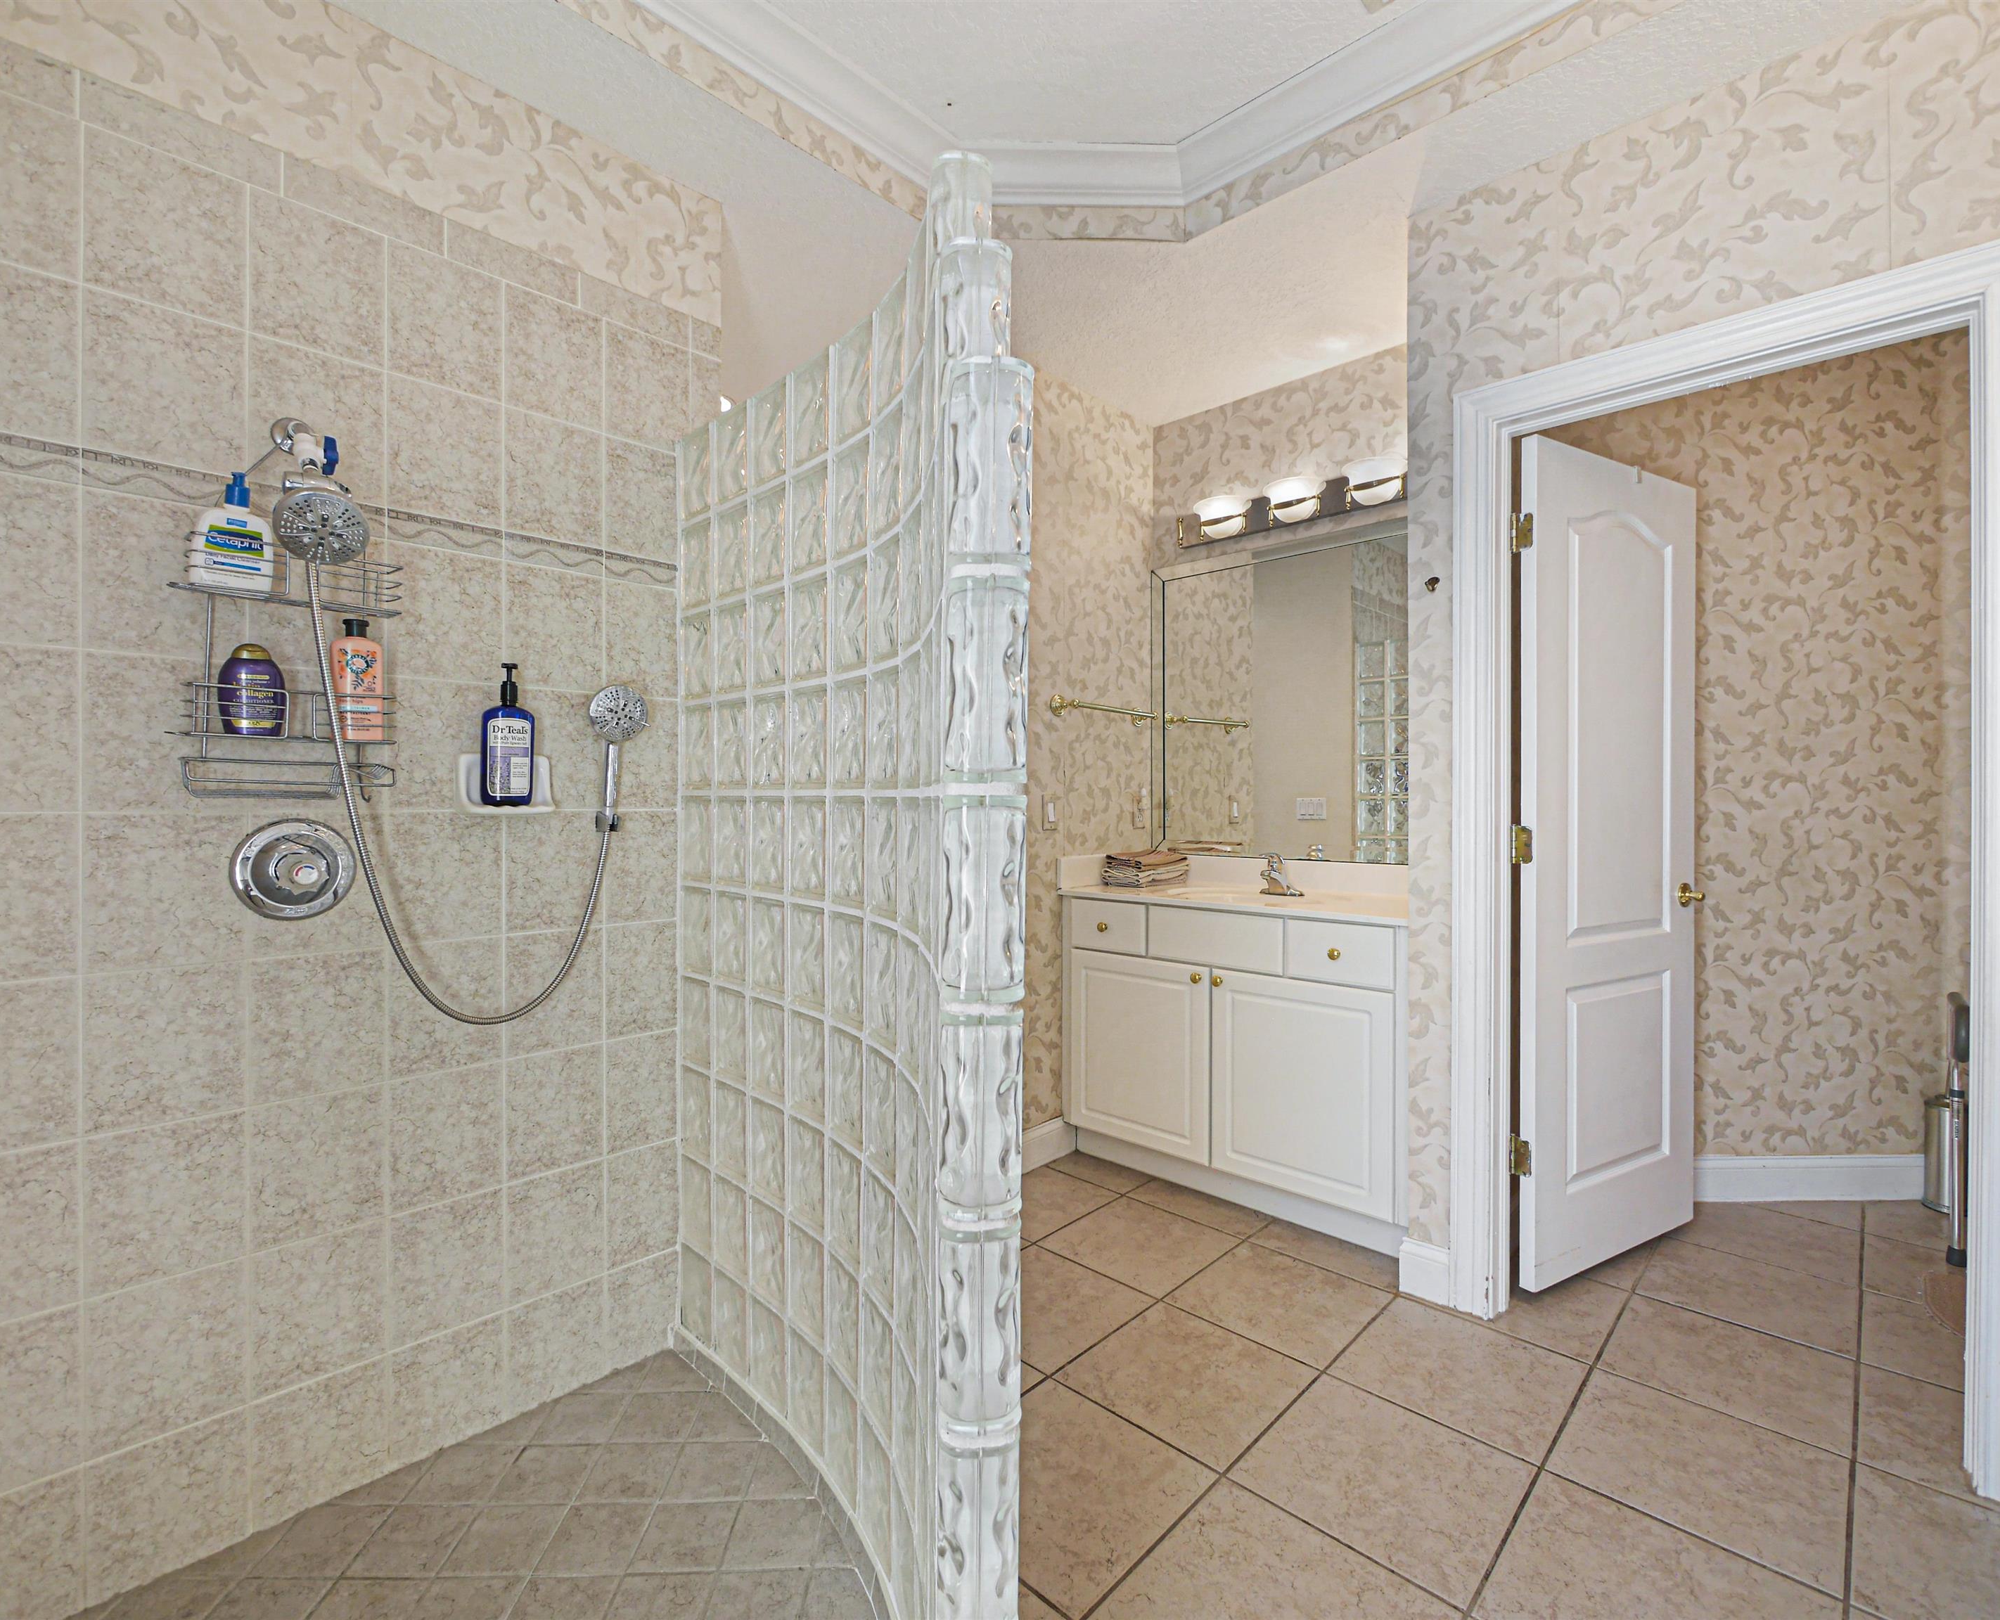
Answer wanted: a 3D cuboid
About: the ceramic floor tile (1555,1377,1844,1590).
[{"bbox_3d":[1.244,1.172,1.556,0.395,0.010,0.395,0,0,44],"label":"ceramic floor tile"}]

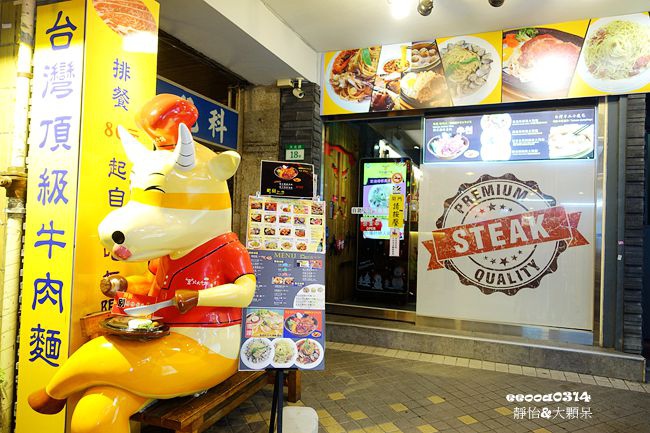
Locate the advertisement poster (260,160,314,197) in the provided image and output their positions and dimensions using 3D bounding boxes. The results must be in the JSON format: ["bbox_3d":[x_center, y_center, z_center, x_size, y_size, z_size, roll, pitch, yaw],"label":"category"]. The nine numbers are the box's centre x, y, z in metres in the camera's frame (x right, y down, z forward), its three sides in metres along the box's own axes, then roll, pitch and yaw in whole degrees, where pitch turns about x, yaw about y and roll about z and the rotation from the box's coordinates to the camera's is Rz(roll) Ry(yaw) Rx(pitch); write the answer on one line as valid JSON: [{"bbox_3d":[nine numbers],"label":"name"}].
[{"bbox_3d":[-0.207,-0.203,2.420,0.300,0.205,0.020,3,-12,-9],"label":"advertisement poster"}]

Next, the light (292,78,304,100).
[{"bbox_3d":[-0.281,-1.360,4.602,0.090,0.210,0.140,3,-2,-30],"label":"light"}]

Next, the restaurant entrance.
[{"bbox_3d":[1.260,0.015,4.445,2.744,2.266,0.200,1,-2,21],"label":"restaurant entrance"}]

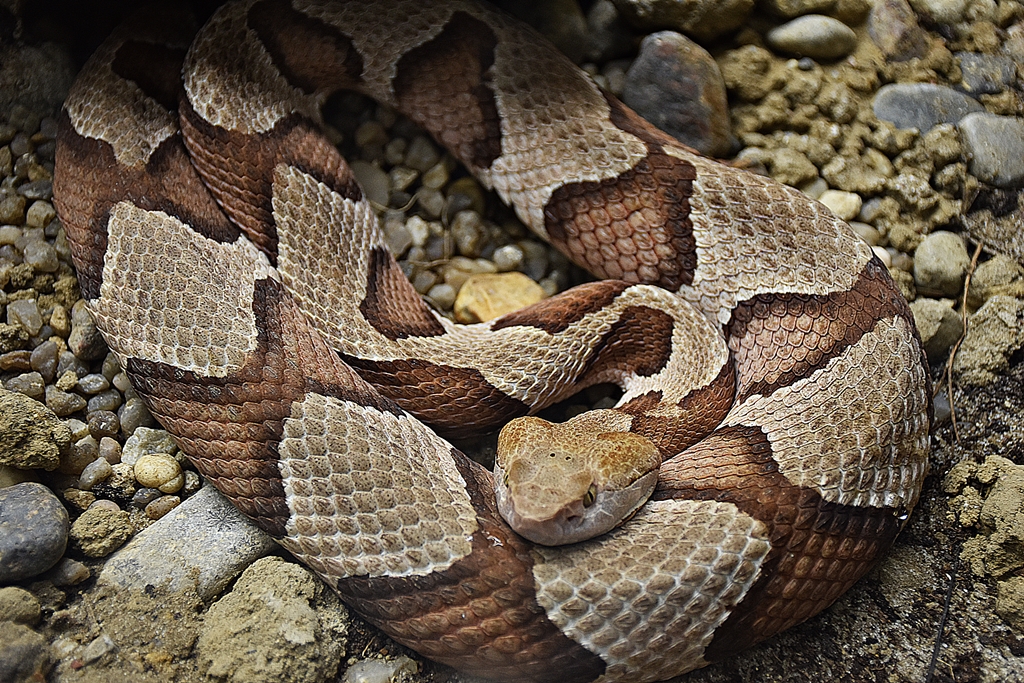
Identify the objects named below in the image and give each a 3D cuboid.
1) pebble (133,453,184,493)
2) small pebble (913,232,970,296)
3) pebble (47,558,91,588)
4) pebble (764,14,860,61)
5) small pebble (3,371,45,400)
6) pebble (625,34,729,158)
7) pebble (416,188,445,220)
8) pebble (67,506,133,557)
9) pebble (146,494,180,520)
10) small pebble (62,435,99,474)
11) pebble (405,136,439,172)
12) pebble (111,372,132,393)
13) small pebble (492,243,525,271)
[{"bbox_3d":[-0.080,0.030,0.464,0.011,0.008,0.010,-11,49,-10],"label":"pebble"},{"bbox_3d":[0.122,-0.022,0.582,0.017,0.017,0.018,0,50,0],"label":"small pebble"},{"bbox_3d":[-0.113,0.059,0.522,0.011,0.007,0.008,-9,51,-8],"label":"pebble"},{"bbox_3d":[0.095,-0.096,0.646,0.029,0.013,0.016,4,50,3],"label":"pebble"},{"bbox_3d":[-0.115,0.011,0.484,0.010,0.007,0.008,7,48,7],"label":"small pebble"},{"bbox_3d":[0.044,-0.065,0.542,0.029,0.029,0.037,-7,48,-7],"label":"pebble"},{"bbox_3d":[-0.024,-0.041,0.608,0.009,0.007,0.009,0,50,0],"label":"pebble"},{"bbox_3d":[-0.091,0.042,0.455,0.014,0.009,0.011,15,50,13],"label":"pebble"},{"bbox_3d":[-0.091,0.043,0.535,0.010,0.005,0.006,-25,54,-19],"label":"pebble"},{"bbox_3d":[-0.115,0.030,0.546,0.011,0.009,0.010,-20,53,-16],"label":"small pebble"},{"bbox_3d":[-0.024,-0.049,0.540,0.009,0.008,0.010,0,48,0],"label":"pebble"},{"bbox_3d":[-0.092,0.010,0.485,0.006,0.005,0.006,0,48,0],"label":"pebble"},{"bbox_3d":[-0.001,-0.021,0.513,0.008,0.006,0.007,0,48,0],"label":"small pebble"}]

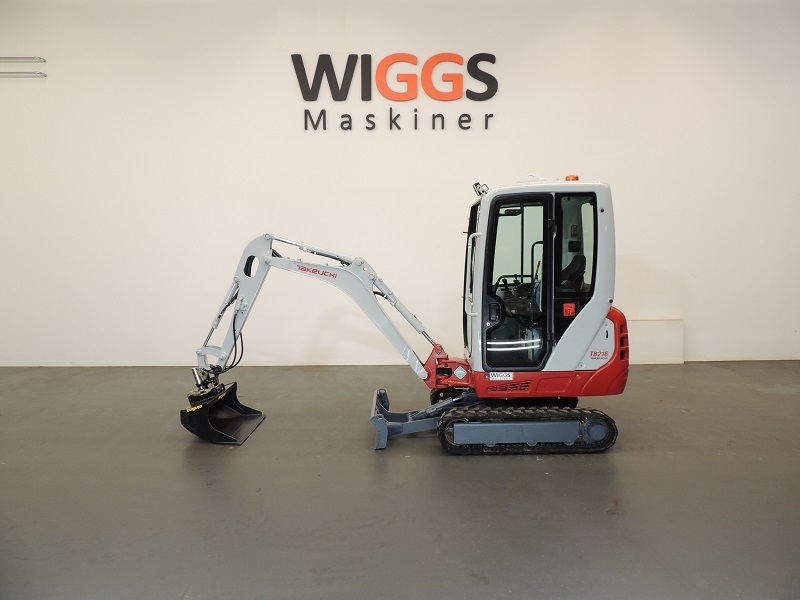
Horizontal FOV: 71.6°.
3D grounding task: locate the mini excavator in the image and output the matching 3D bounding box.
[{"bbox_3d":[0.080,0.085,5.450,4.120,2.500,1.300,0,1,0],"label":"mini excavator"}]

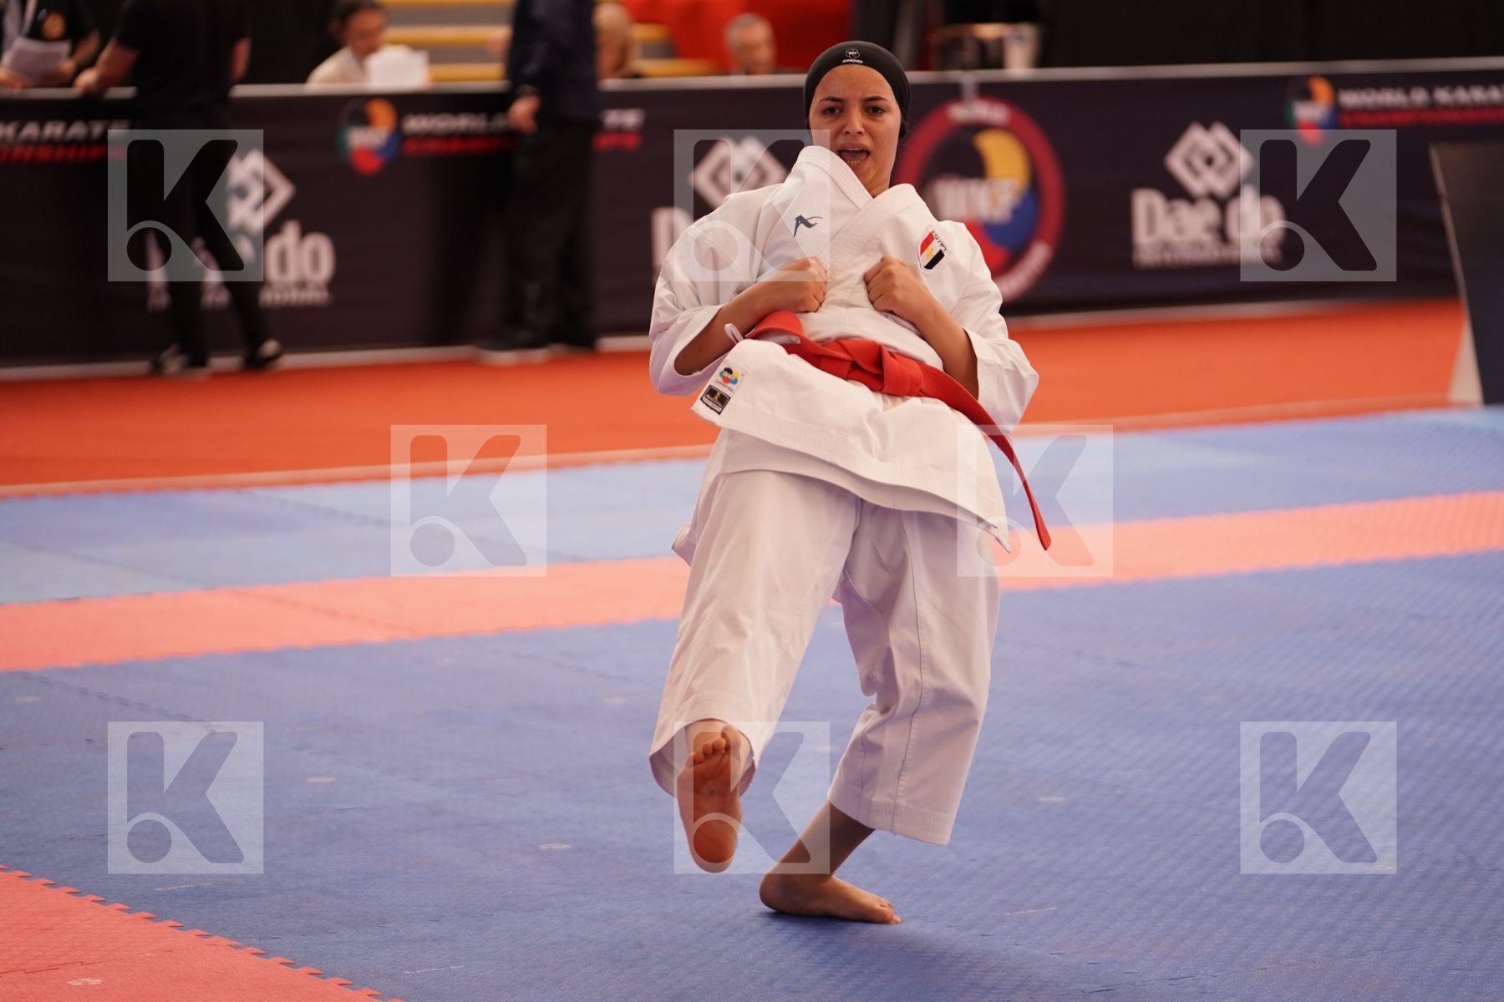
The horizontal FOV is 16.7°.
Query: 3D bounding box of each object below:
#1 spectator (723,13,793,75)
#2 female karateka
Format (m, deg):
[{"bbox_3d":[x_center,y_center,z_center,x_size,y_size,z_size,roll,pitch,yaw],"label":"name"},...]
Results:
[{"bbox_3d":[0.064,-1.383,21.215,0.550,1.240,0.750,-4,7,-33],"label":"spectator"},{"bbox_3d":[0.140,-0.015,7.680,0.630,1.330,0.920,0,6,-5],"label":"female karateka"}]

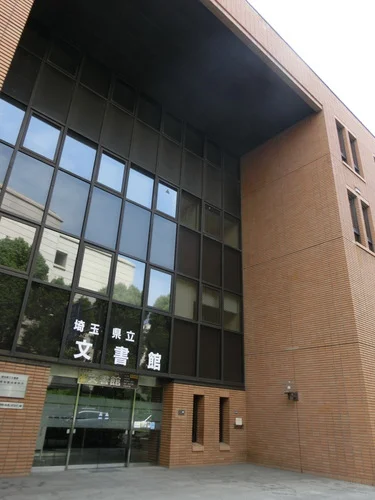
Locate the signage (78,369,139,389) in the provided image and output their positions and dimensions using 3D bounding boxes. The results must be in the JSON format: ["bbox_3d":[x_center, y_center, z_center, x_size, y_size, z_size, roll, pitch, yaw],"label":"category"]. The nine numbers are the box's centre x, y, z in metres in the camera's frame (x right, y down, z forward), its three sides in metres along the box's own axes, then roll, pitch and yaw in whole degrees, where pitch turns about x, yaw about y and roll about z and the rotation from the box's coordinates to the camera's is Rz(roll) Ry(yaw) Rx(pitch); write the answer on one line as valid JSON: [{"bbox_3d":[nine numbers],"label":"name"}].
[{"bbox_3d":[-2.269,3.858,10.677,1.978,0.326,0.038,22,-31,-35],"label":"signage"}]

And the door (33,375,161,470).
[{"bbox_3d":[-2.340,4.931,10.268,4.051,2.198,0.115,22,-31,-35],"label":"door"}]

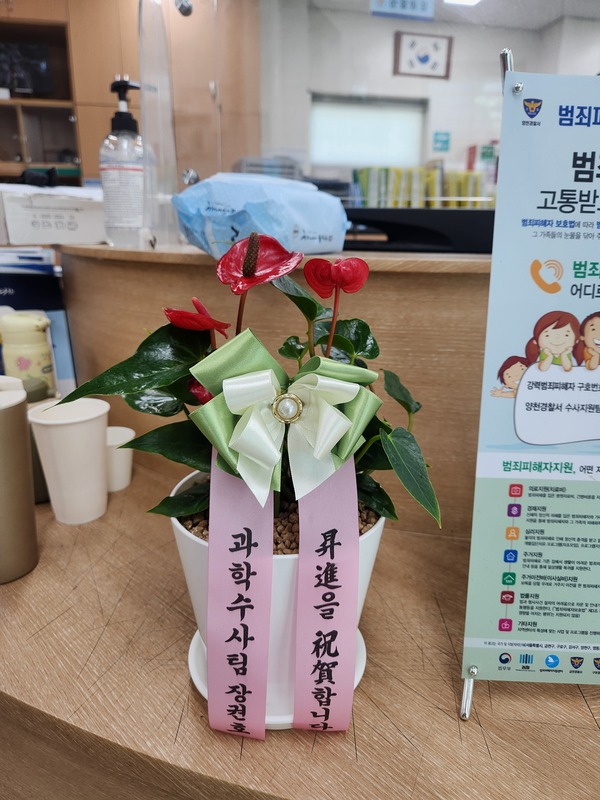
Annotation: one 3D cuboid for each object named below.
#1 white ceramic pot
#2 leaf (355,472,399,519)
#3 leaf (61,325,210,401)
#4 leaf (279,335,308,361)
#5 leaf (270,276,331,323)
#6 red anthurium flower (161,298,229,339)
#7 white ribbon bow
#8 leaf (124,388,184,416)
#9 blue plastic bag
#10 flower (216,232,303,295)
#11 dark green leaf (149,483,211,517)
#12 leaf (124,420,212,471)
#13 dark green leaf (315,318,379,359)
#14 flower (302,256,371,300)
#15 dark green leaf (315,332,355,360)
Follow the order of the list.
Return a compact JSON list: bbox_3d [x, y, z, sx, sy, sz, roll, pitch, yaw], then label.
[{"bbox_3d":[-0.017,0.144,0.416,0.161,0.152,0.161,1,16,0],"label":"white ceramic pot"},{"bbox_3d":[0.052,0.069,0.380,0.035,0.026,0.028,1,17,0],"label":"leaf"},{"bbox_3d":[-0.111,-0.013,0.350,0.106,0.022,0.052,-19,54,-15],"label":"leaf"},{"bbox_3d":[-0.004,-0.036,0.360,0.022,0.016,0.016,1,17,0],"label":"leaf"},{"bbox_3d":[0.000,-0.068,0.353,0.043,0.031,0.028,1,17,0],"label":"leaf"},{"bbox_3d":[-0.068,-0.054,0.350,0.044,0.028,0.036,-2,17,-11],"label":"red anthurium flower"},{"bbox_3d":[-0.005,0.020,0.306,0.075,0.071,0.040,1,17,0],"label":"white ribbon bow"},{"bbox_3d":[-0.098,-0.001,0.376,0.054,0.021,0.028,1,17,0],"label":"leaf"},{"bbox_3d":[-0.048,-0.221,0.654,0.188,0.087,0.100,-8,19,-27],"label":"blue plastic bag"},{"bbox_3d":[-0.027,-0.090,0.352,0.054,0.038,0.036,1,-4,5],"label":"flower"},{"bbox_3d":[-0.083,0.072,0.384,0.055,0.014,0.034,-9,32,-17],"label":"dark green leaf"},{"bbox_3d":[-0.087,0.031,0.369,0.065,0.026,0.032,1,17,0],"label":"leaf"},{"bbox_3d":[0.032,-0.044,0.375,0.047,0.025,0.030,1,17,0],"label":"dark green leaf"},{"bbox_3d":[0.025,-0.084,0.364,0.043,0.029,0.032,1,31,0],"label":"flower"},{"bbox_3d":[0.024,-0.037,0.368,0.027,0.019,0.018,4,17,11],"label":"dark green leaf"}]

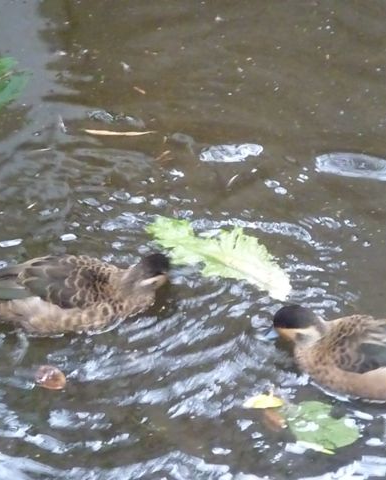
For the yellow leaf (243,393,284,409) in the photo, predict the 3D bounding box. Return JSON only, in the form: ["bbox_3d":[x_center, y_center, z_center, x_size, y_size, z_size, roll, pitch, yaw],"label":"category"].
[{"bbox_3d":[0.098,0.223,4.494,0.055,0.014,0.026,0,41,0],"label":"yellow leaf"}]

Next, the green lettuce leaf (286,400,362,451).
[{"bbox_3d":[0.177,0.256,4.510,0.082,0.013,0.117,-26,41,-34],"label":"green lettuce leaf"}]

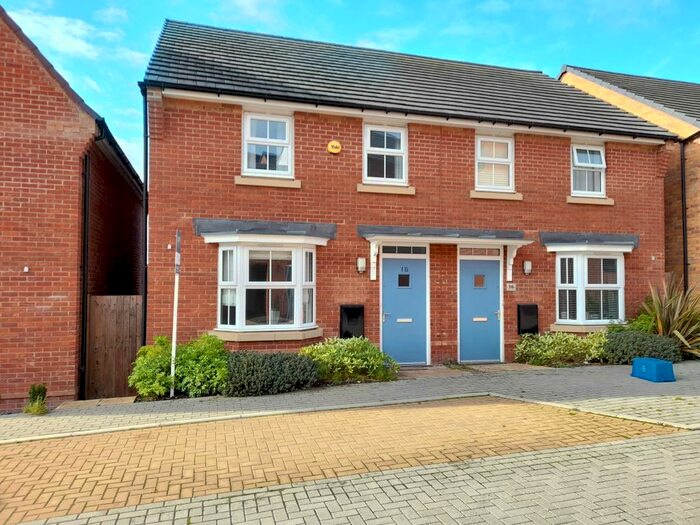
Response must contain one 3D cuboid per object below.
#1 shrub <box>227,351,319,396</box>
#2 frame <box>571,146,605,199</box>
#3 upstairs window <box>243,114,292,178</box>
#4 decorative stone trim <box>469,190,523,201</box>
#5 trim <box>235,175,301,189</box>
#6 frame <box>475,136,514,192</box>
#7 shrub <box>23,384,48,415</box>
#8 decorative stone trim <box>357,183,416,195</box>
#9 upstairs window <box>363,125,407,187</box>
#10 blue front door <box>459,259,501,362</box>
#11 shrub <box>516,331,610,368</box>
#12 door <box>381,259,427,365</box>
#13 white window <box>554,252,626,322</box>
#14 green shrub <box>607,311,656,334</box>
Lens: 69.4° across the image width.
[{"bbox_3d":[-1.204,1.697,7.894,1.422,0.626,0.666,1,-2,-15],"label":"shrub"},{"bbox_3d":[4.955,-1.881,10.463,0.865,1.085,0.150,1,-2,-16],"label":"frame"},{"bbox_3d":[-1.402,-2.008,8.712,0.885,1.120,0.100,1,-2,-16],"label":"upstairs window"},{"bbox_3d":[2.846,-1.298,9.847,1.148,0.134,0.139,1,-2,-15],"label":"decorative stone trim"},{"bbox_3d":[-1.400,-1.366,8.679,1.128,0.139,0.139,1,-2,-15],"label":"trim"},{"bbox_3d":[2.846,-1.927,9.910,0.860,1.090,0.100,1,-2,-16],"label":"frame"},{"bbox_3d":[-4.604,2.007,7.410,0.310,0.420,0.270,1,-2,-16],"label":"shrub"},{"bbox_3d":[0.652,-1.321,9.219,1.120,0.140,0.130,1,-2,-16],"label":"decorative stone trim"},{"bbox_3d":[0.665,-1.959,9.293,0.885,1.104,0.099,1,-2,-15],"label":"upstairs window"},{"bbox_3d":[2.513,0.931,9.756,0.870,1.930,0.070,1,-2,-16],"label":"blue front door"},{"bbox_3d":[3.952,1.600,9.475,1.819,0.656,0.726,1,-2,-15],"label":"shrub"},{"bbox_3d":[1.012,0.896,9.333,0.870,1.930,0.070,1,-2,-16],"label":"door"},{"bbox_3d":[4.976,0.531,10.163,1.670,1.430,0.420,1,-2,-16],"label":"white window"},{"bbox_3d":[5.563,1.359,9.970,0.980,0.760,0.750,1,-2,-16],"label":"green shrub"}]

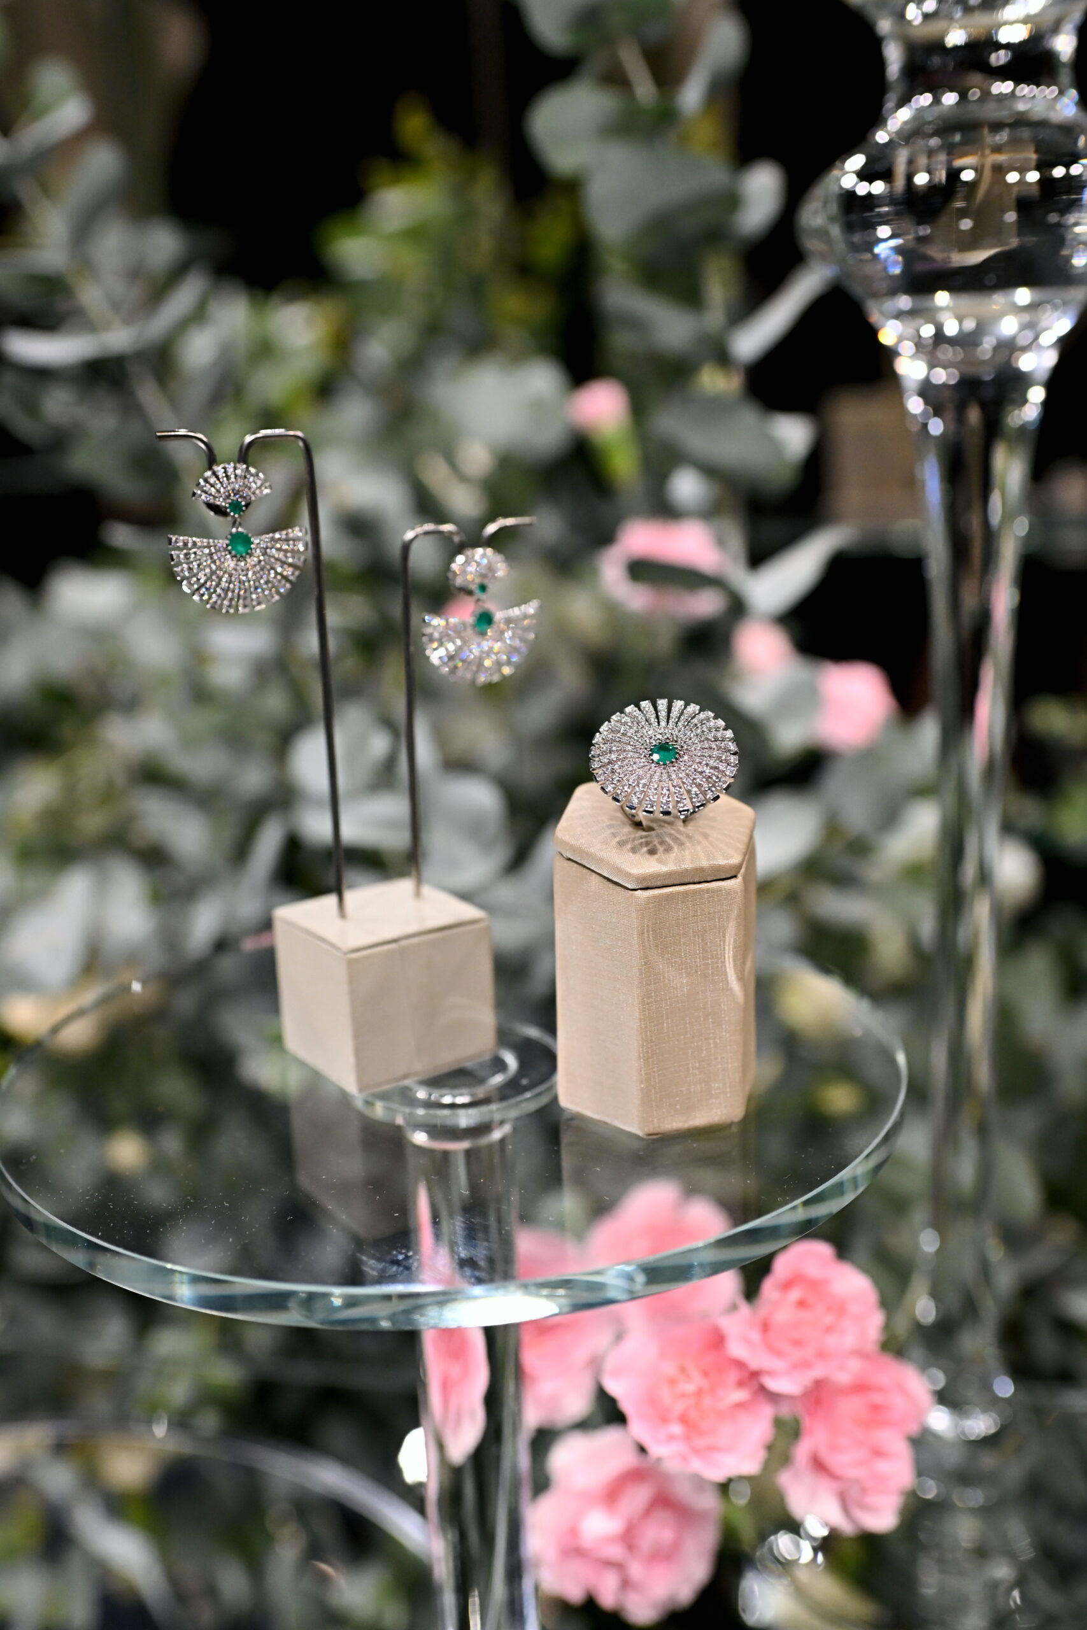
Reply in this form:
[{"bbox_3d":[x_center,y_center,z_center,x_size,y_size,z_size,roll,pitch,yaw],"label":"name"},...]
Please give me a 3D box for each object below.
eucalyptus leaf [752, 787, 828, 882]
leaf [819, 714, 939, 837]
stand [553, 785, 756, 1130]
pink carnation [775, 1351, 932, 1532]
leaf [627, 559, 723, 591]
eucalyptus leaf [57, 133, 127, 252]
[{"bbox_3d":[0.102,0.009,0.679,0.038,0.037,0.018,-2,14,0],"label":"eucalyptus leaf"},{"bbox_3d":[0.152,-0.018,0.719,0.052,0.052,0.024,-2,14,0],"label":"leaf"},{"bbox_3d":[0.032,0.037,0.432,0.057,0.085,0.048,-6,15,-14],"label":"stand"},{"bbox_3d":[0.111,0.224,0.566,0.053,0.056,0.052,-2,14,0],"label":"pink carnation"},{"bbox_3d":[0.058,-0.104,0.689,0.042,0.014,0.034,-2,14,0],"label":"leaf"},{"bbox_3d":[-0.224,-0.308,0.787,0.028,0.053,0.020,25,6,0],"label":"eucalyptus leaf"}]

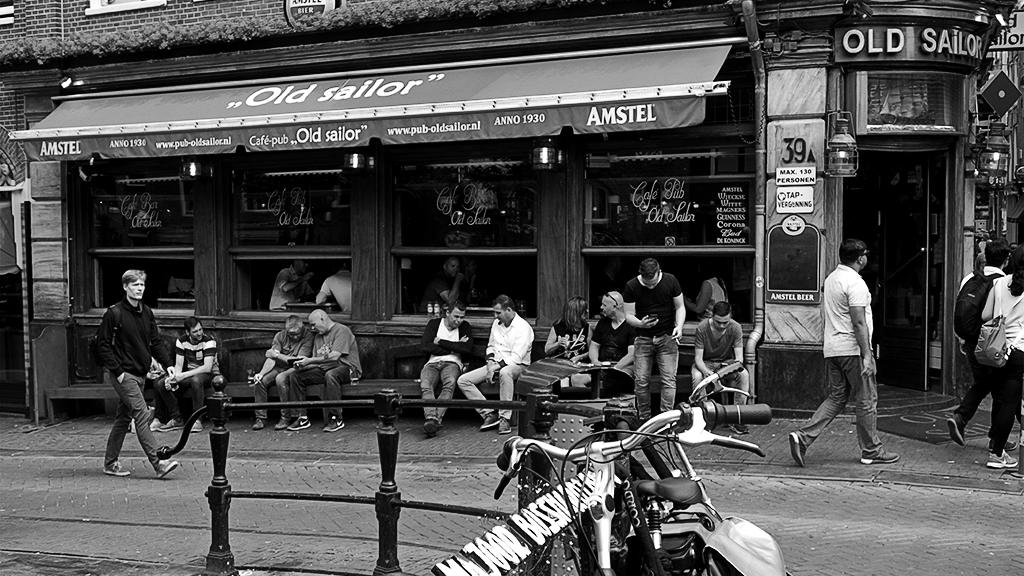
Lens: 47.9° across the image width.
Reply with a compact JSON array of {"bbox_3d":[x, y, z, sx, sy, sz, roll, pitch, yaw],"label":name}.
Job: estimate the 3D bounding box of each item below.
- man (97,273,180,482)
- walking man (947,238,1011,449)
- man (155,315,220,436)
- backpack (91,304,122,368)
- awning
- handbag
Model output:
[{"bbox_3d":[-3.300,0.750,10.115,0.700,1.800,0.530,1,3,32],"label":"man"},{"bbox_3d":[3.838,0.463,9.450,0.750,1.740,0.520,-2,3,-41],"label":"walking man"},{"bbox_3d":[-3.460,0.900,12.300,0.570,1.180,0.820,0,2,18],"label":"man"},{"bbox_3d":[-3.576,0.438,10.200,0.210,0.480,0.310,2,3,41],"label":"backpack"},{"bbox_3d":[-2.004,-1.990,12.854,9.230,0.890,0.700,1,2,26],"label":"awning"},{"bbox_3d":[3.450,0.284,8.300,0.250,0.560,0.160,0,2,9],"label":"handbag"}]

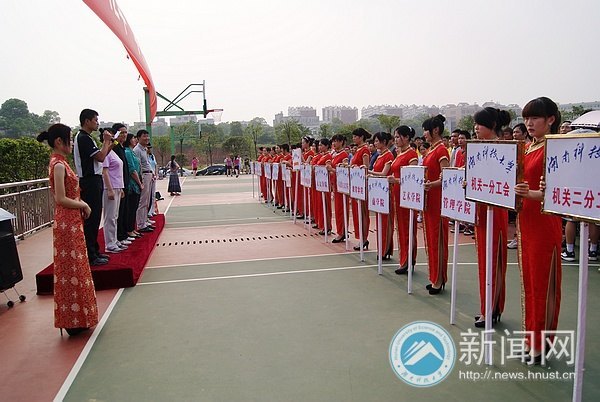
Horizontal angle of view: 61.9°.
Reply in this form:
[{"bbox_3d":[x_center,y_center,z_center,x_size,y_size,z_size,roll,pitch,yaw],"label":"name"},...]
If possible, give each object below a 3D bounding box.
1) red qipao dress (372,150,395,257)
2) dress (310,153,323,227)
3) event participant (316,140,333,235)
[{"bbox_3d":[1.114,0.033,6.680,0.270,1.430,0.400,-4,5,-20],"label":"red qipao dress"},{"bbox_3d":[0.358,-0.223,9.950,0.270,1.430,0.400,-4,5,-20],"label":"dress"},{"bbox_3d":[0.445,-0.264,9.100,0.360,1.730,0.440,-4,5,-20],"label":"event participant"}]

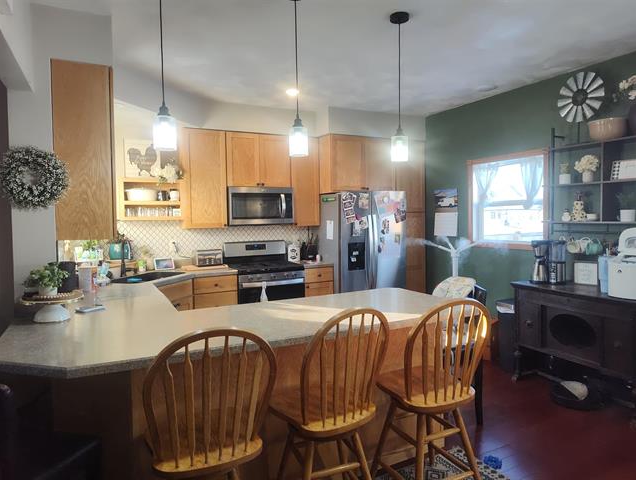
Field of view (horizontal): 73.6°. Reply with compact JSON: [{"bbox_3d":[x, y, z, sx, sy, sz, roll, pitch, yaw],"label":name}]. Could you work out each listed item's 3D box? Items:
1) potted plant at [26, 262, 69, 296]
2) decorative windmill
[{"bbox_3d":[-1.513,0.222,2.387,0.201,0.189,0.191,-3,3,-27],"label":"potted plant"},{"bbox_3d":[2.237,-1.123,3.629,0.101,0.604,0.407,-3,3,-27],"label":"decorative windmill"}]

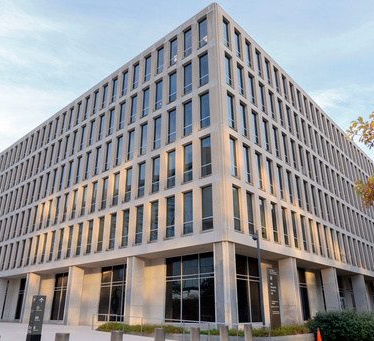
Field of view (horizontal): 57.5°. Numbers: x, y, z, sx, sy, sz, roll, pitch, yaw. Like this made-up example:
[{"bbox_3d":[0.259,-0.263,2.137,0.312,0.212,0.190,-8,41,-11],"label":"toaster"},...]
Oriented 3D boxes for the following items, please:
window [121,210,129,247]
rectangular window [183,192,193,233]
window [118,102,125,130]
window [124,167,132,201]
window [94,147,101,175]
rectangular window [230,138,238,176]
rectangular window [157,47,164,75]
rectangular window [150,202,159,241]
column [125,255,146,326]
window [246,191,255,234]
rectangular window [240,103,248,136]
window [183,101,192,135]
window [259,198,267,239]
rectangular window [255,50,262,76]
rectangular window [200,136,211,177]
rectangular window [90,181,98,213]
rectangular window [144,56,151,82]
[{"bbox_3d":[-5.033,4.760,27.999,1.040,2.970,0.180,-19,-29,38],"label":"window"},{"bbox_3d":[0.170,2.741,22.306,0.972,2.705,0.178,-19,-29,38],"label":"rectangular window"},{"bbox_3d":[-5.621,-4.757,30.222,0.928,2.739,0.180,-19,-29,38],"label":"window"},{"bbox_3d":[-5.040,1.254,29.464,1.040,2.970,0.180,-19,-29,38],"label":"window"},{"bbox_3d":[-9.207,-0.923,35.294,1.056,3.025,0.197,-19,-30,38],"label":"window"},{"bbox_3d":[2.957,-0.841,21.891,0.150,2.856,0.920,-19,-30,38],"label":"rectangular window"},{"bbox_3d":[-2.250,-9.197,28.760,0.920,2.856,0.150,-19,-30,38],"label":"rectangular window"},{"bbox_3d":[-2.411,3.898,26.209,1.020,3.000,0.200,-19,-30,38],"label":"rectangular window"},{"bbox_3d":[-3.557,8.271,23.326,0.666,4.480,1.085,-19,-29,38],"label":"column"},{"bbox_3d":[4.457,3.077,24.269,0.200,3.000,1.020,-19,-30,38],"label":"window"},{"bbox_3d":[4.422,-3.959,26.896,0.180,2.970,1.040,-19,-29,38],"label":"rectangular window"},{"bbox_3d":[0.162,-3.817,25.056,0.972,2.705,0.178,-19,-29,38],"label":"window"},{"bbox_3d":[5.616,3.571,25.442,0.200,3.000,1.020,-19,-30,38],"label":"window"},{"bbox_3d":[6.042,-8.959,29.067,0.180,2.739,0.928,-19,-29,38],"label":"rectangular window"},{"bbox_3d":[1.373,-0.981,24.152,1.040,2.970,0.180,-19,-29,38],"label":"rectangular window"},{"bbox_3d":[-8.888,2.595,32.652,1.040,2.970,0.180,-19,-29,38],"label":"rectangular window"},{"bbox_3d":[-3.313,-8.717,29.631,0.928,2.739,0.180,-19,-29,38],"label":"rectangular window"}]

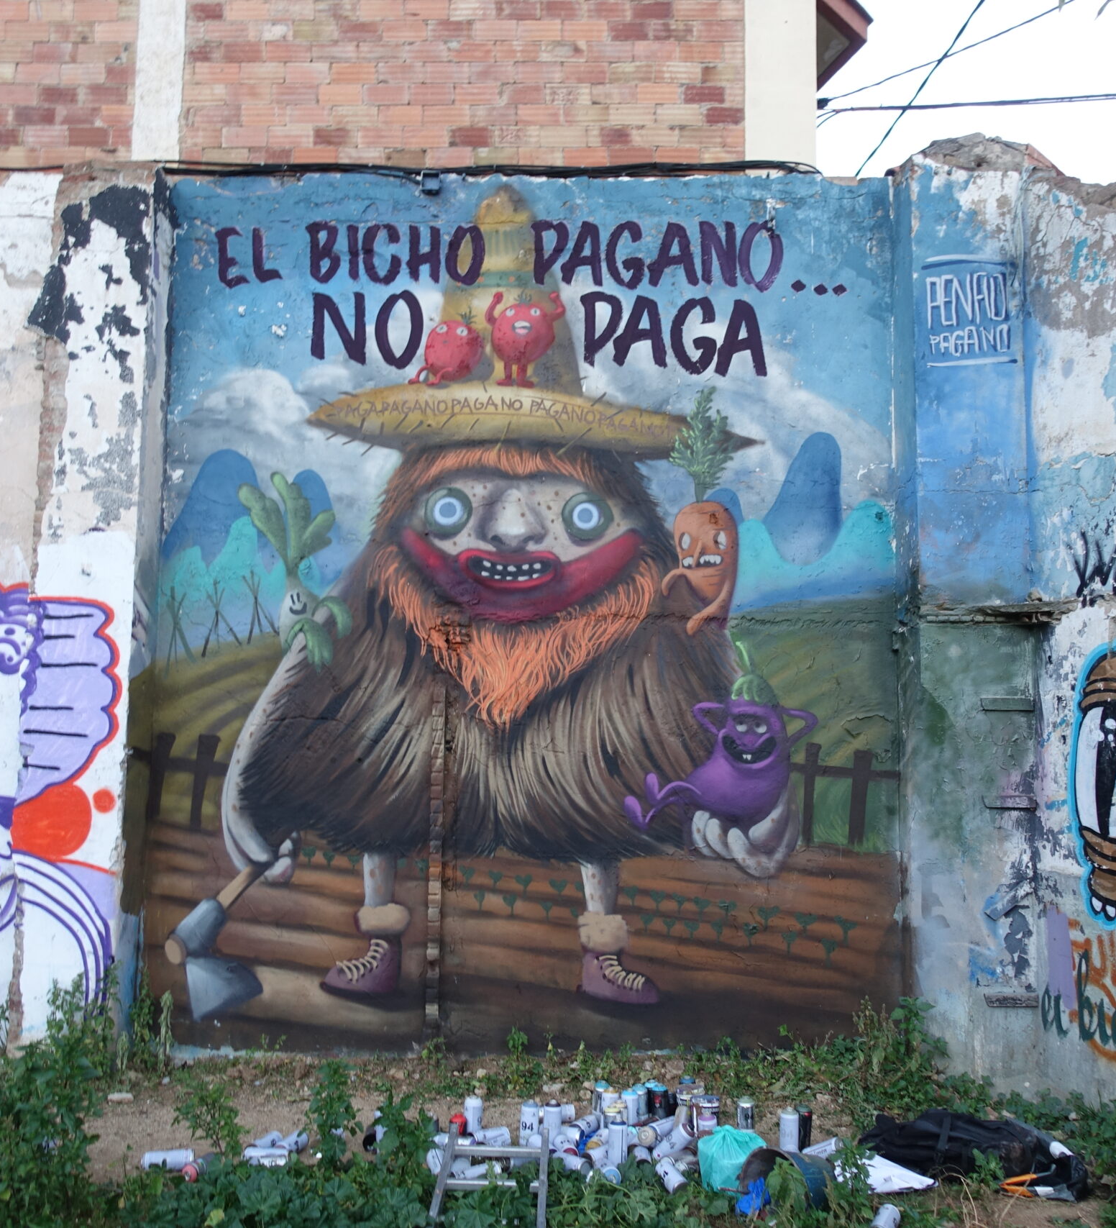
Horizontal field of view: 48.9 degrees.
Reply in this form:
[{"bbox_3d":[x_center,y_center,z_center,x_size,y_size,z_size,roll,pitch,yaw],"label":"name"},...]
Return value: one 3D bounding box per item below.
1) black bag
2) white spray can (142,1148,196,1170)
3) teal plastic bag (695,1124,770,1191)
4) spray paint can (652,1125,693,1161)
[{"bbox_3d":[1.485,1.904,4.410,0.770,0.170,0.410,-1,-6,20],"label":"black bag"},{"bbox_3d":[-1.405,1.962,4.420,0.185,0.065,0.065,2,-6,-12],"label":"white spray can"},{"bbox_3d":[0.603,1.856,4.200,0.240,0.190,0.210,0,-6,6],"label":"teal plastic bag"},{"bbox_3d":[0.412,1.884,4.380,0.187,0.065,0.065,-42,0,18],"label":"spray paint can"}]

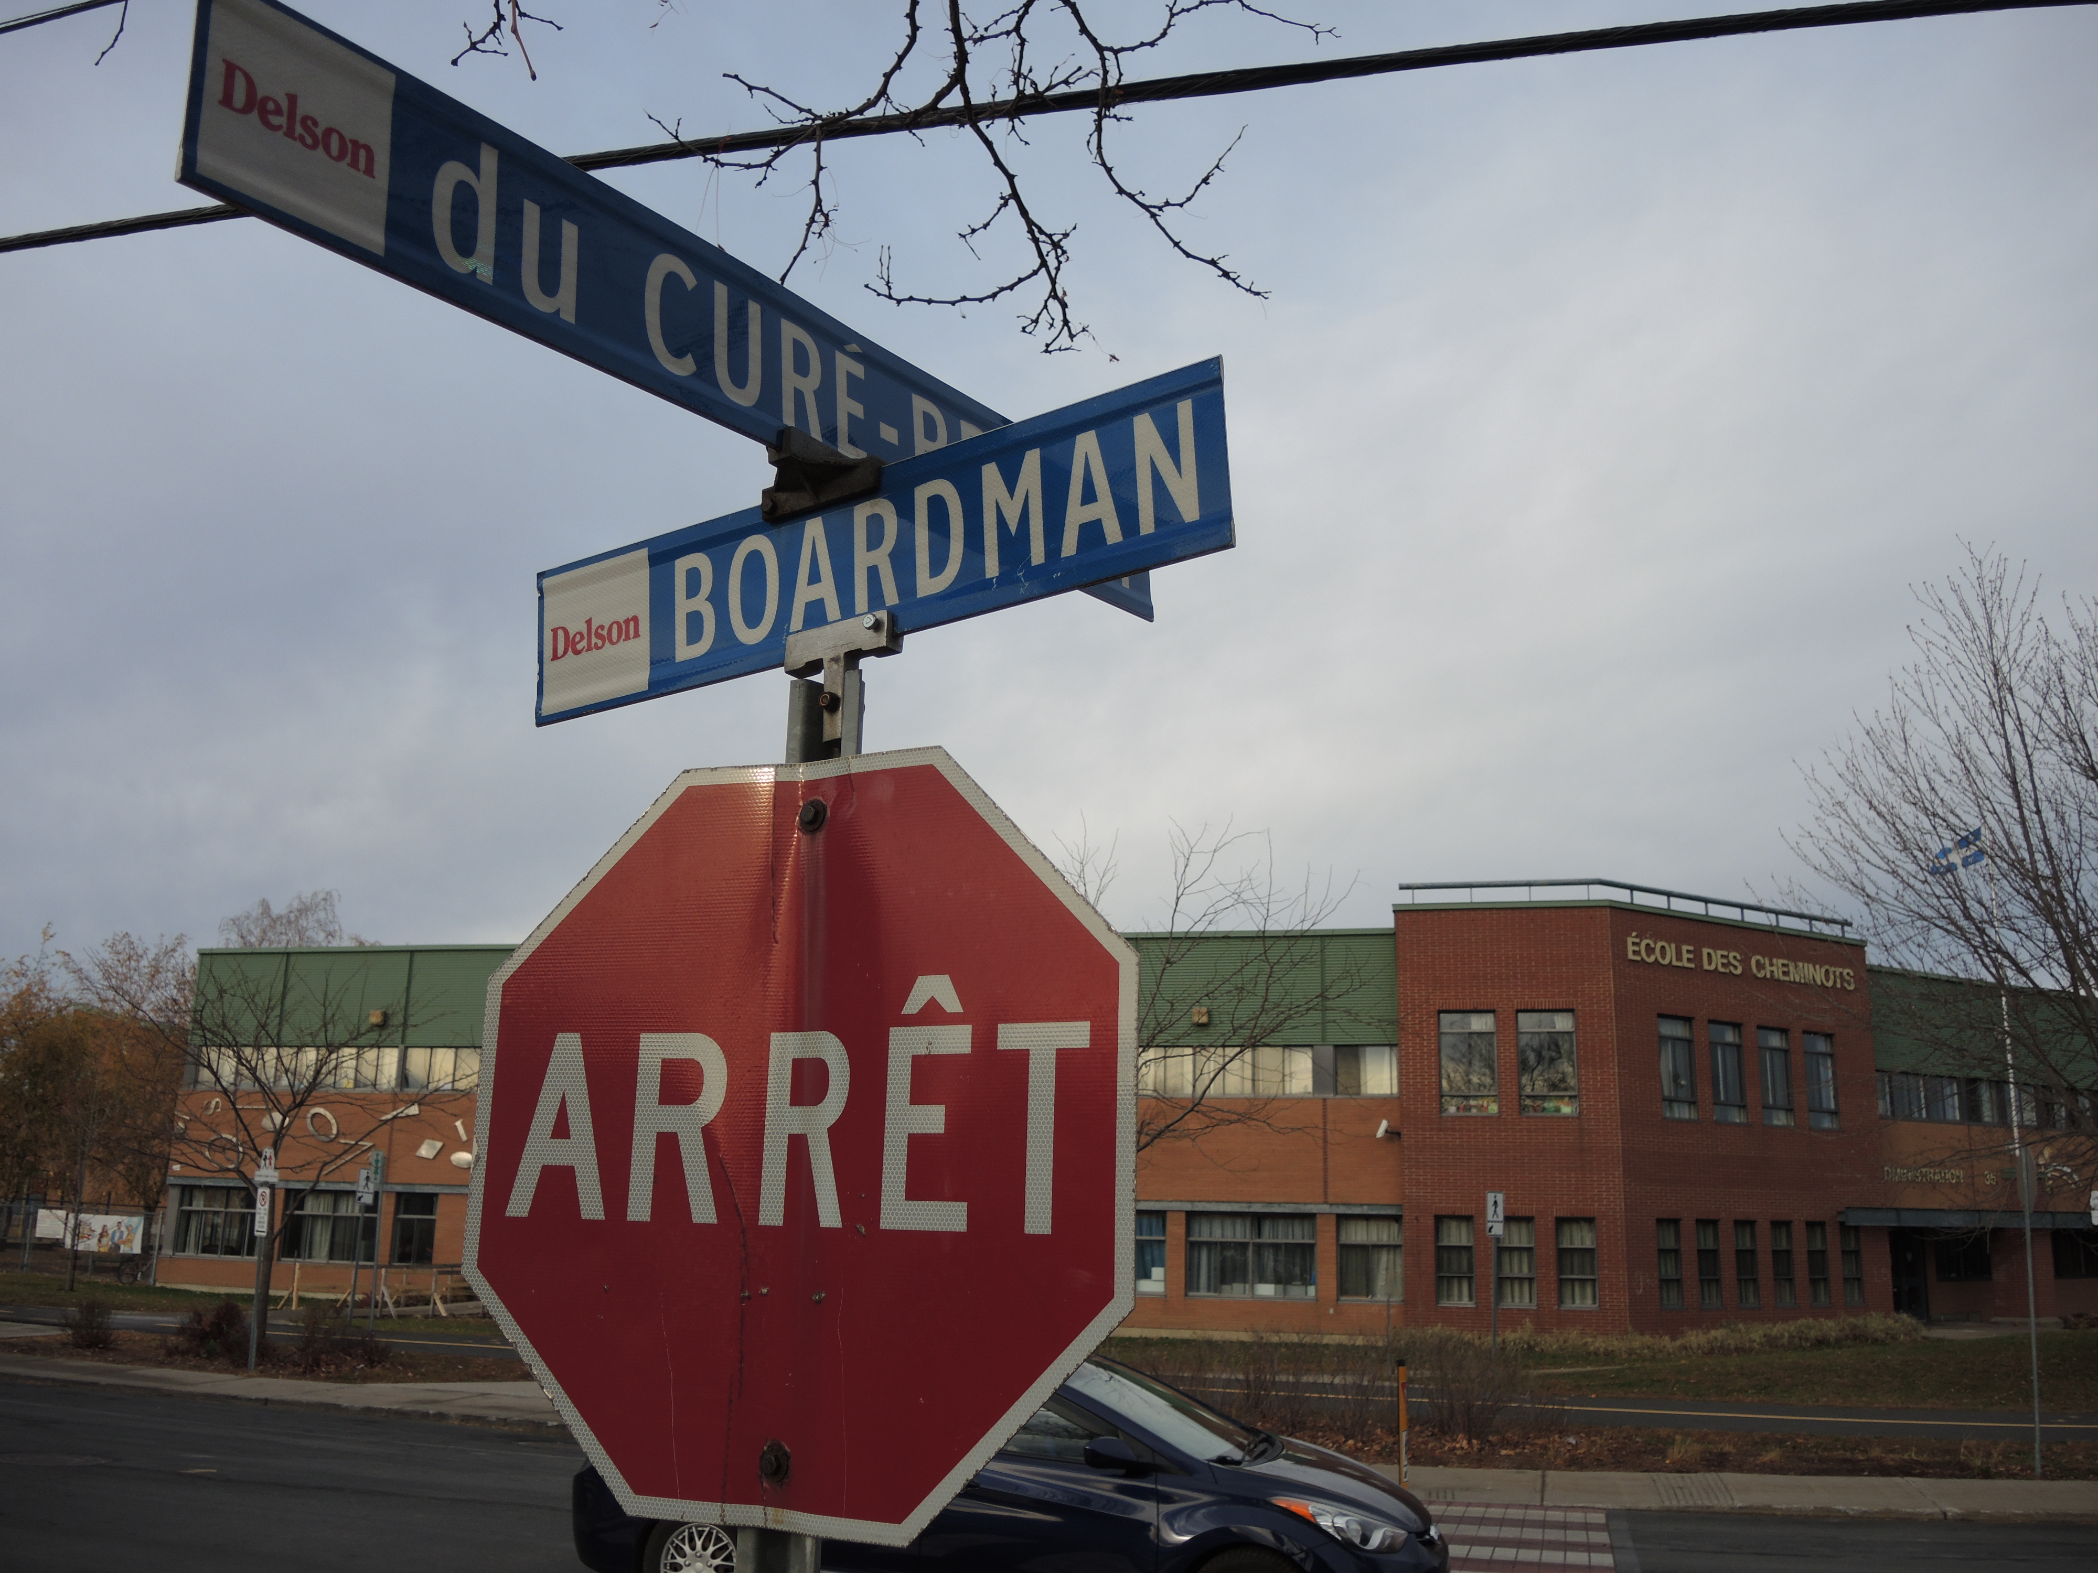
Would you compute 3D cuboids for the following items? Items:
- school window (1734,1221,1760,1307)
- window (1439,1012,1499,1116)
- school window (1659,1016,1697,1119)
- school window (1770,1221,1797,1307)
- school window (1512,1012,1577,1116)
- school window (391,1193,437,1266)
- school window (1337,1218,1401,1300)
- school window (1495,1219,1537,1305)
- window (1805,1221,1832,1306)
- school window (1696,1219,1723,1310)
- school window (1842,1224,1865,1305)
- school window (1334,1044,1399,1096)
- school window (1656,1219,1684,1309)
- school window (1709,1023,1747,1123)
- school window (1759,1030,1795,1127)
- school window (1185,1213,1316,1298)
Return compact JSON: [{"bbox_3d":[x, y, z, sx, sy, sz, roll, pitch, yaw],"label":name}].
[{"bbox_3d":[14.567,9.960,35.354,0.699,1.742,0.150,9,-16,-29],"label":"school window"},{"bbox_3d":[8.728,5.756,35.263,1.165,2.189,0.150,-2,-14,15],"label":"window"},{"bbox_3d":[13.107,5.871,35.299,1.100,2.150,0.130,9,-16,-29],"label":"school window"},{"bbox_3d":[15.493,10.077,35.751,0.690,1.740,0.130,9,-16,-29],"label":"school window"},{"bbox_3d":[10.211,5.657,34.719,1.150,2.160,0.130,-2,-14,14],"label":"school window"},{"bbox_3d":[-15.291,10.698,40.979,1.140,1.660,0.130,-2,-14,14],"label":"school window"},{"bbox_3d":[6.708,9.829,35.337,1.326,1.754,0.150,-2,-14,15],"label":"school window"},{"bbox_3d":[9.363,9.531,33.956,0.760,1.780,0.130,-2,-14,14],"label":"school window"},{"bbox_3d":[16.545,10.269,36.465,0.679,1.746,0.150,9,-16,-29],"label":"window"},{"bbox_3d":[13.495,9.761,34.617,0.680,1.750,0.130,9,-16,-29],"label":"school window"},{"bbox_3d":[17.535,10.434,37.018,0.694,1.749,0.150,9,-16,-29],"label":"school window"},{"bbox_3d":[6.801,6.102,36.261,1.360,1.110,0.130,-2,-14,14],"label":"school window"},{"bbox_3d":[12.547,9.626,34.224,0.699,1.739,0.150,9,-16,-29],"label":"school window"},{"bbox_3d":[14.451,6.104,36.058,1.100,2.160,0.130,9,-16,-29],"label":"school window"},{"bbox_3d":[15.860,6.329,36.974,1.081,2.118,0.150,9,-16,-29],"label":"school window"},{"bbox_3d":[4.297,9.979,35.959,2.750,1.774,0.150,-2,-14,15],"label":"school window"}]

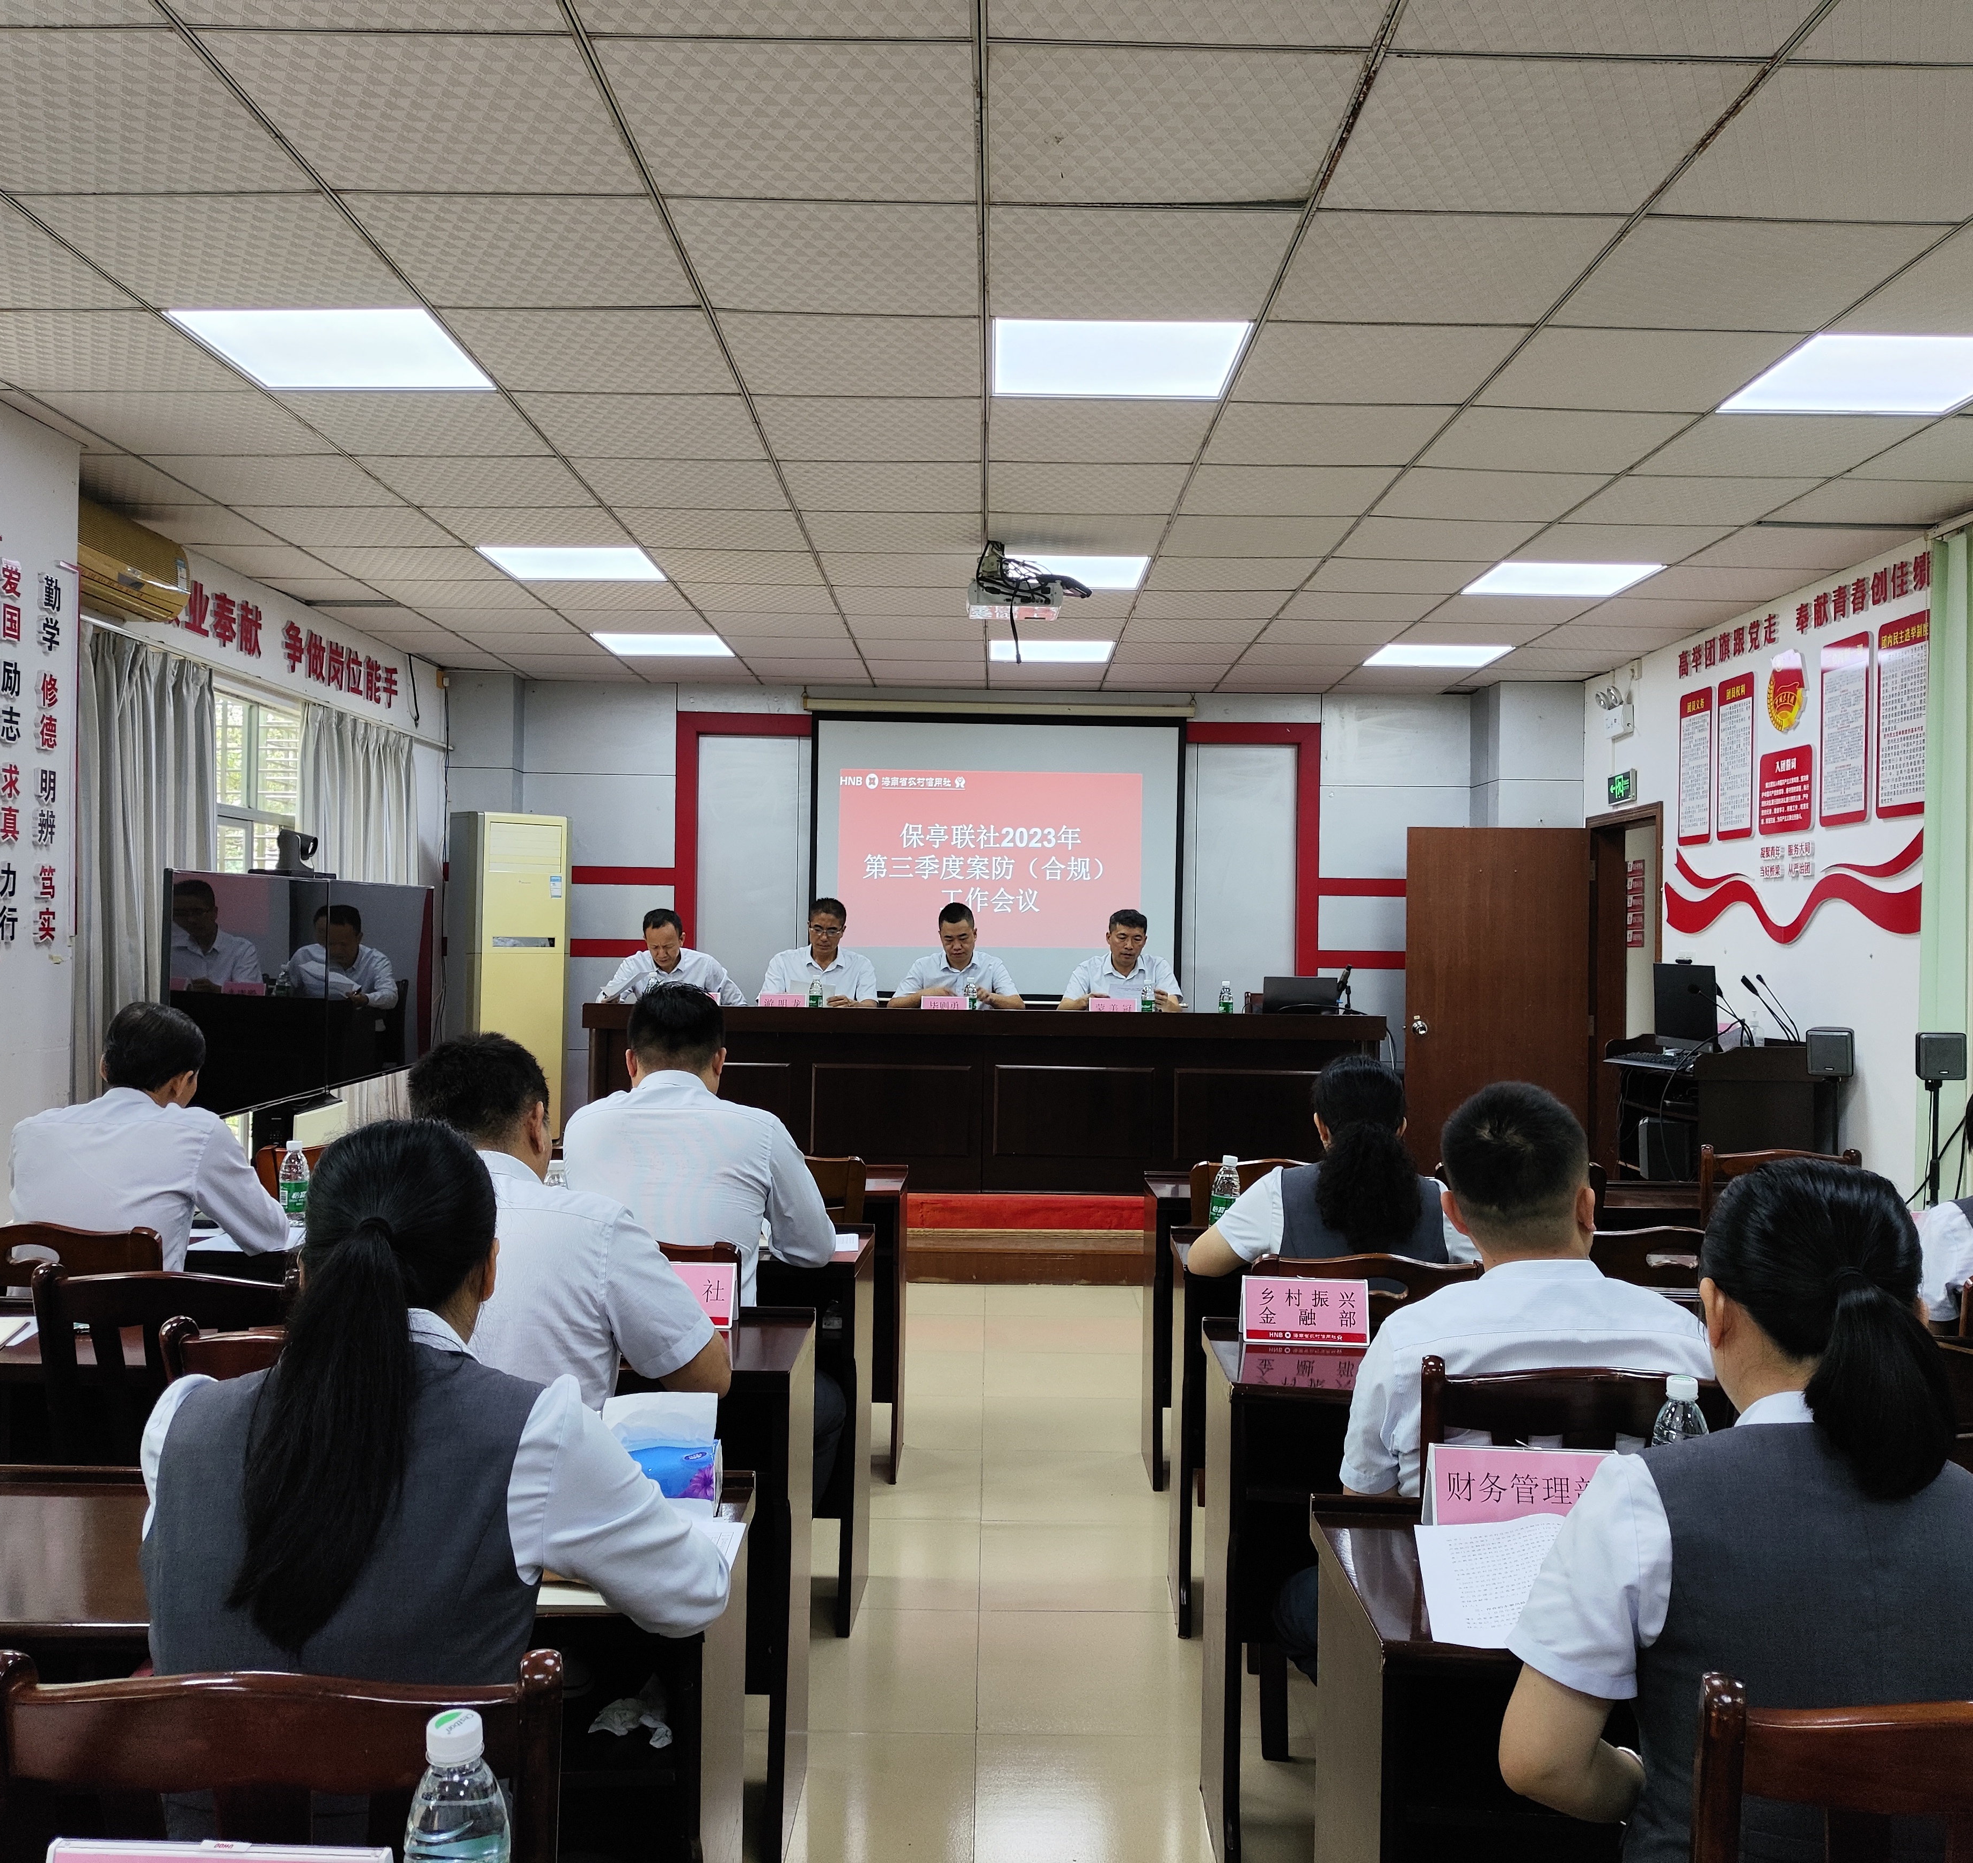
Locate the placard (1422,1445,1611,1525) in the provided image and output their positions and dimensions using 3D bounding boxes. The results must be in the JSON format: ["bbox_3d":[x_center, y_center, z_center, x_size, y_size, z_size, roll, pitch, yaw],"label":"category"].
[{"bbox_3d":[0.600,0.622,1.917,0.210,0.108,0.075,1,0,5],"label":"placard"}]

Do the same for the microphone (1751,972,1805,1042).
[{"bbox_3d":[2.903,0.291,6.300,0.180,0.270,0.050,1,0,-9],"label":"microphone"}]

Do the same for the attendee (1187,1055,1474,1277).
[{"bbox_3d":[0.667,0.853,3.418,0.560,1.212,0.780,1,0,-2],"label":"attendee"}]

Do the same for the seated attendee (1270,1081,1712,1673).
[{"bbox_3d":[0.690,0.815,2.400,0.560,1.240,0.680,1,0,0],"label":"seated attendee"}]

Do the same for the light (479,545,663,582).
[{"bbox_3d":[-1.516,-1.372,6.373,0.595,0.040,0.575,1,0,0],"label":"light"}]

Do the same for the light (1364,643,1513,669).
[{"bbox_3d":[2.104,-1.285,8.006,0.600,0.050,0.585,1,0,0],"label":"light"}]

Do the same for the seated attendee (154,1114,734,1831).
[{"bbox_3d":[-0.497,0.817,1.656,0.520,1.292,0.660,1,0,4],"label":"seated attendee"}]

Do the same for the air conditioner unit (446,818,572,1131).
[{"bbox_3d":[-2.364,0.280,8.505,0.340,1.716,0.520,1,-1,44],"label":"air conditioner unit"}]

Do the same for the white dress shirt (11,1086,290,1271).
[{"bbox_3d":[-1.610,0.589,3.320,0.480,0.580,0.450,1,0,5],"label":"white dress shirt"}]

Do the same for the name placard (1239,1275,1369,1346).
[{"bbox_3d":[0.525,0.622,2.847,0.207,0.104,0.075,1,0,3],"label":"name placard"}]

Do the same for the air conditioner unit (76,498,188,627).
[{"bbox_3d":[-2.777,-1.199,5.333,0.210,0.321,0.860,1,0,0],"label":"air conditioner unit"}]

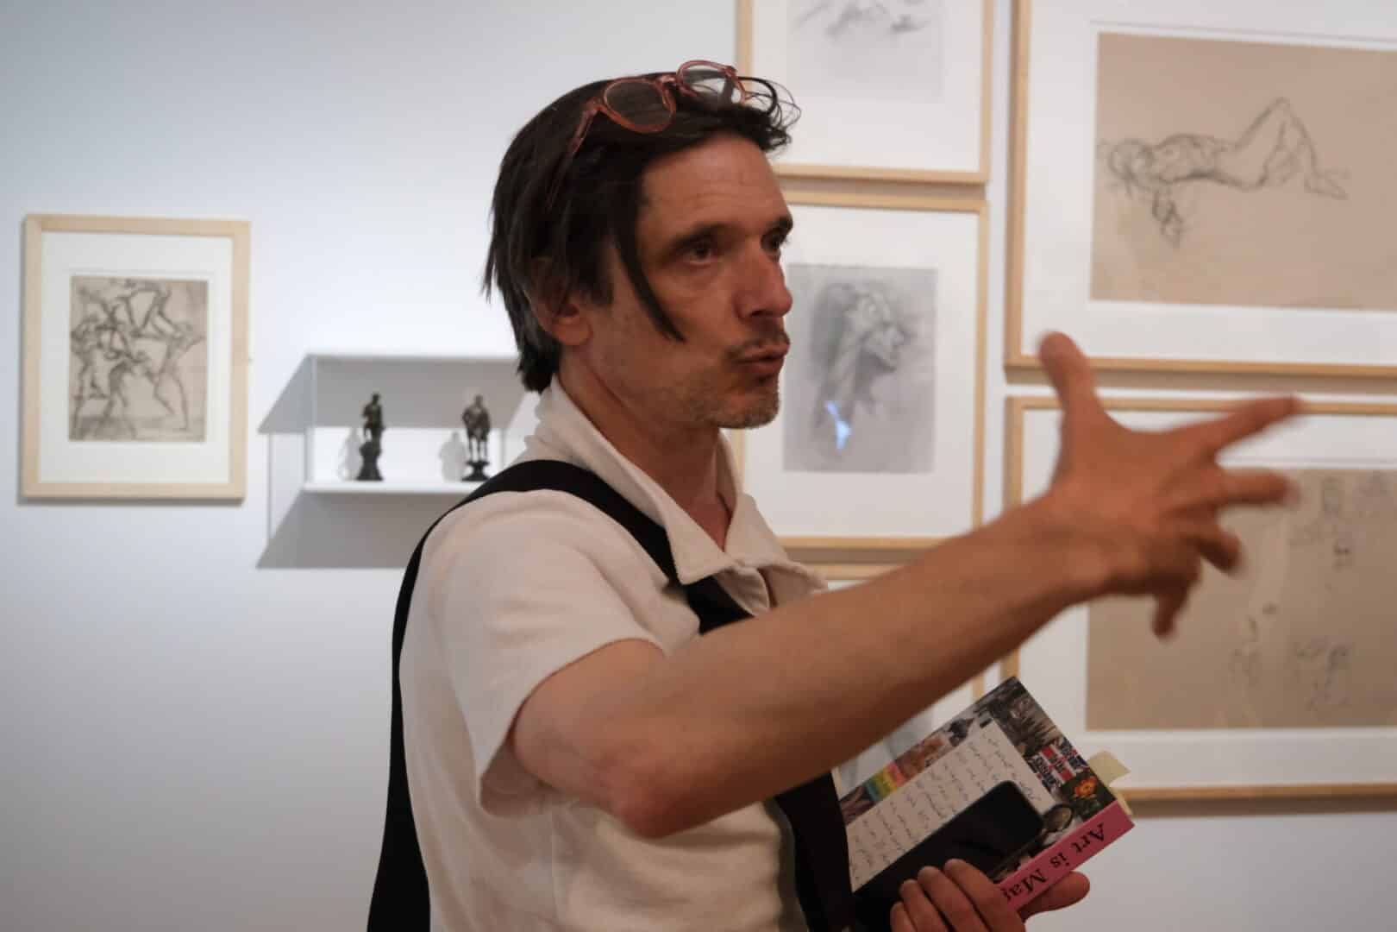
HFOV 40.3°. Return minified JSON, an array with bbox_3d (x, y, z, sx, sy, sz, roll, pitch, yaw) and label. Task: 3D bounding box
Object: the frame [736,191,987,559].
[{"bbox_3d":[0.255,-0.147,2.997,0.403,0.551,0.035,1,2,-12],"label":"frame"}]

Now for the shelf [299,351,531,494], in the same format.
[{"bbox_3d":[-0.394,-0.064,2.757,0.349,0.195,0.241,1,2,-12],"label":"shelf"}]

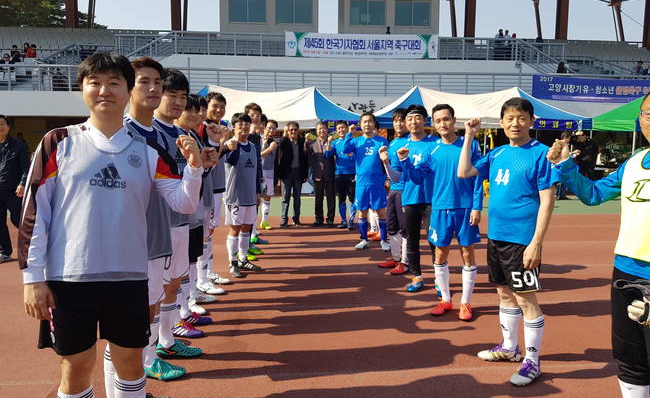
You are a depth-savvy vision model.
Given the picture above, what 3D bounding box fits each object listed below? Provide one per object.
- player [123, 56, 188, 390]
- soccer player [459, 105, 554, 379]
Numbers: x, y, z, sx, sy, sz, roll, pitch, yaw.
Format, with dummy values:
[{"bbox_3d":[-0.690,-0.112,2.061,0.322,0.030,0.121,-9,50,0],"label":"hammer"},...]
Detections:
[{"bbox_3d":[-0.950,0.205,2.641,0.430,1.800,0.560,7,9,44],"label":"player"},{"bbox_3d":[1.132,0.231,2.996,0.460,1.680,0.570,-5,8,-37],"label":"soccer player"}]

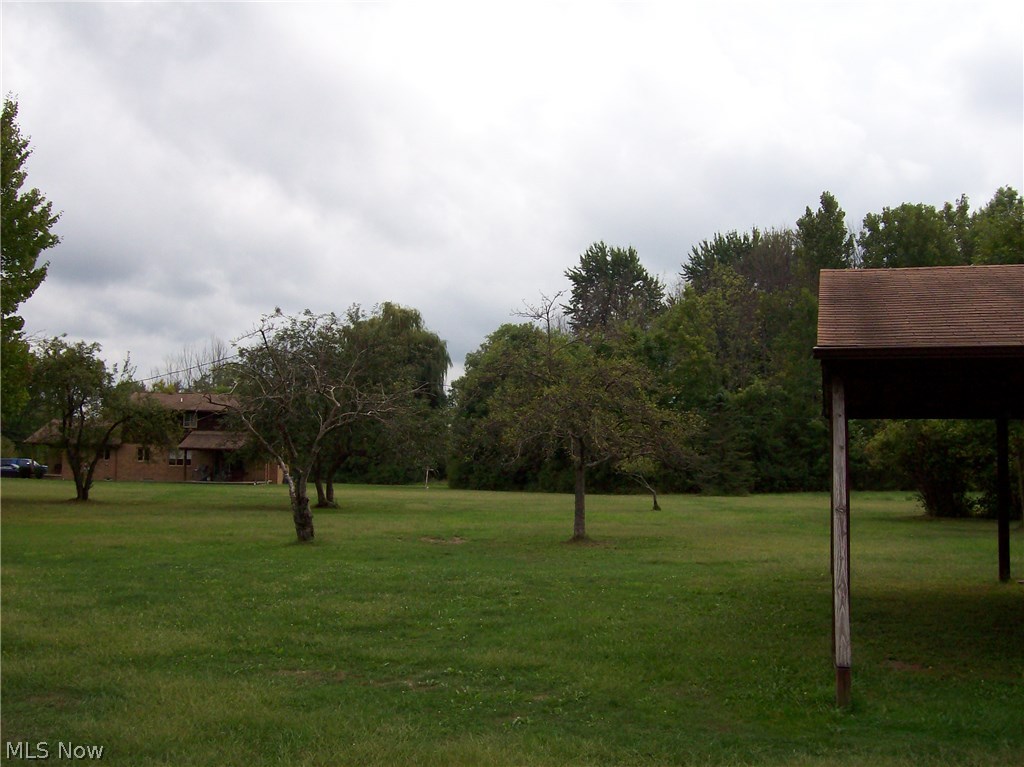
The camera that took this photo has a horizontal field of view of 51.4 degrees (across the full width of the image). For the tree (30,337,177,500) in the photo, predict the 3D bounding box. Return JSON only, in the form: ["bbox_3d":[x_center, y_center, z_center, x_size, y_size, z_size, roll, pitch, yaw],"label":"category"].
[{"bbox_3d":[-14.812,1.266,38.500,5.210,5.930,5.000,1,-4,0],"label":"tree"}]

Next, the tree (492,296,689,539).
[{"bbox_3d":[1.598,0.684,21.400,4.060,4.950,3.900,1,-4,0],"label":"tree"}]

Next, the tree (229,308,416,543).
[{"bbox_3d":[-3.666,0.827,20.700,3.770,4.490,3.600,1,-4,0],"label":"tree"}]

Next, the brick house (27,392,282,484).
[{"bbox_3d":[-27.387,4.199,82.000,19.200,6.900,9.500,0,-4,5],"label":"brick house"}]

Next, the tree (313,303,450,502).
[{"bbox_3d":[-5.001,0.714,39.000,5.560,7.360,5.200,1,-4,0],"label":"tree"}]

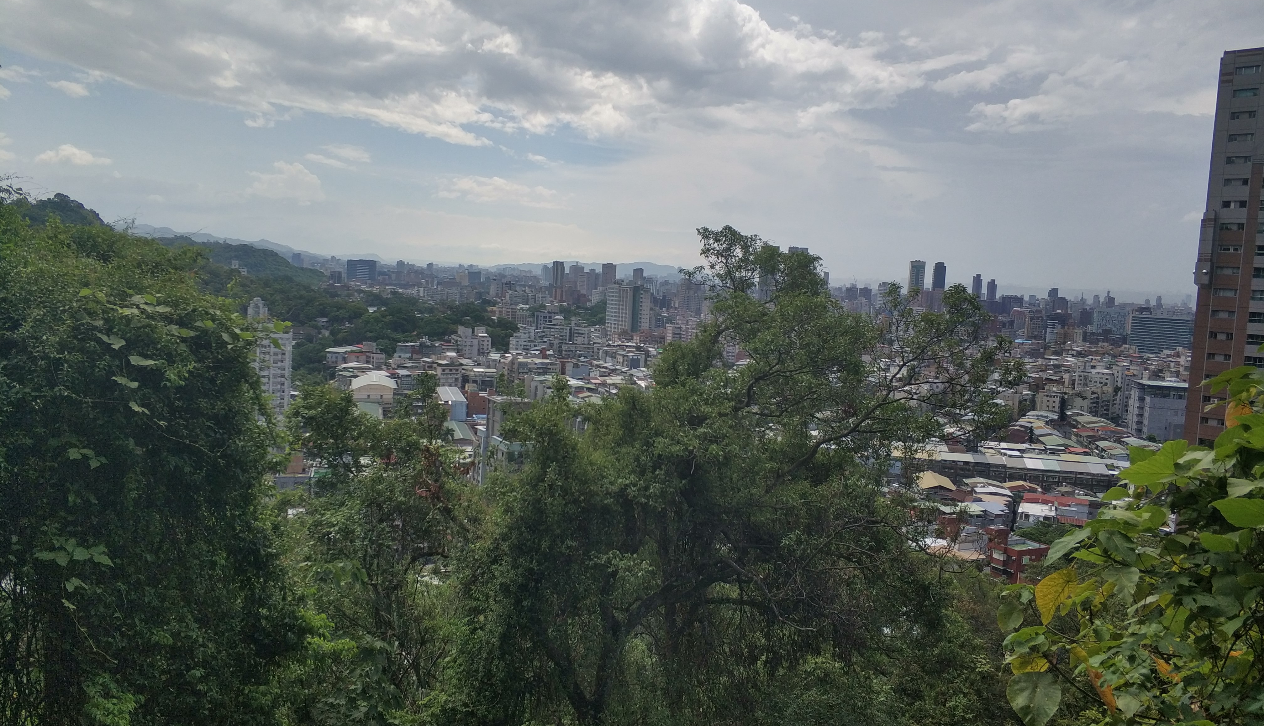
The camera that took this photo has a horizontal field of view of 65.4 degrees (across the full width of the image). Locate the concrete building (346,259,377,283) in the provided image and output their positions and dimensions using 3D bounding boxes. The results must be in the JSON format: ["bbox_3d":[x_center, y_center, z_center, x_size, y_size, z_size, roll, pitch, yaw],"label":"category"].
[{"bbox_3d":[-588.180,-196.790,2150.000,61.590,53.740,32.000,2,6,-12],"label":"concrete building"}]

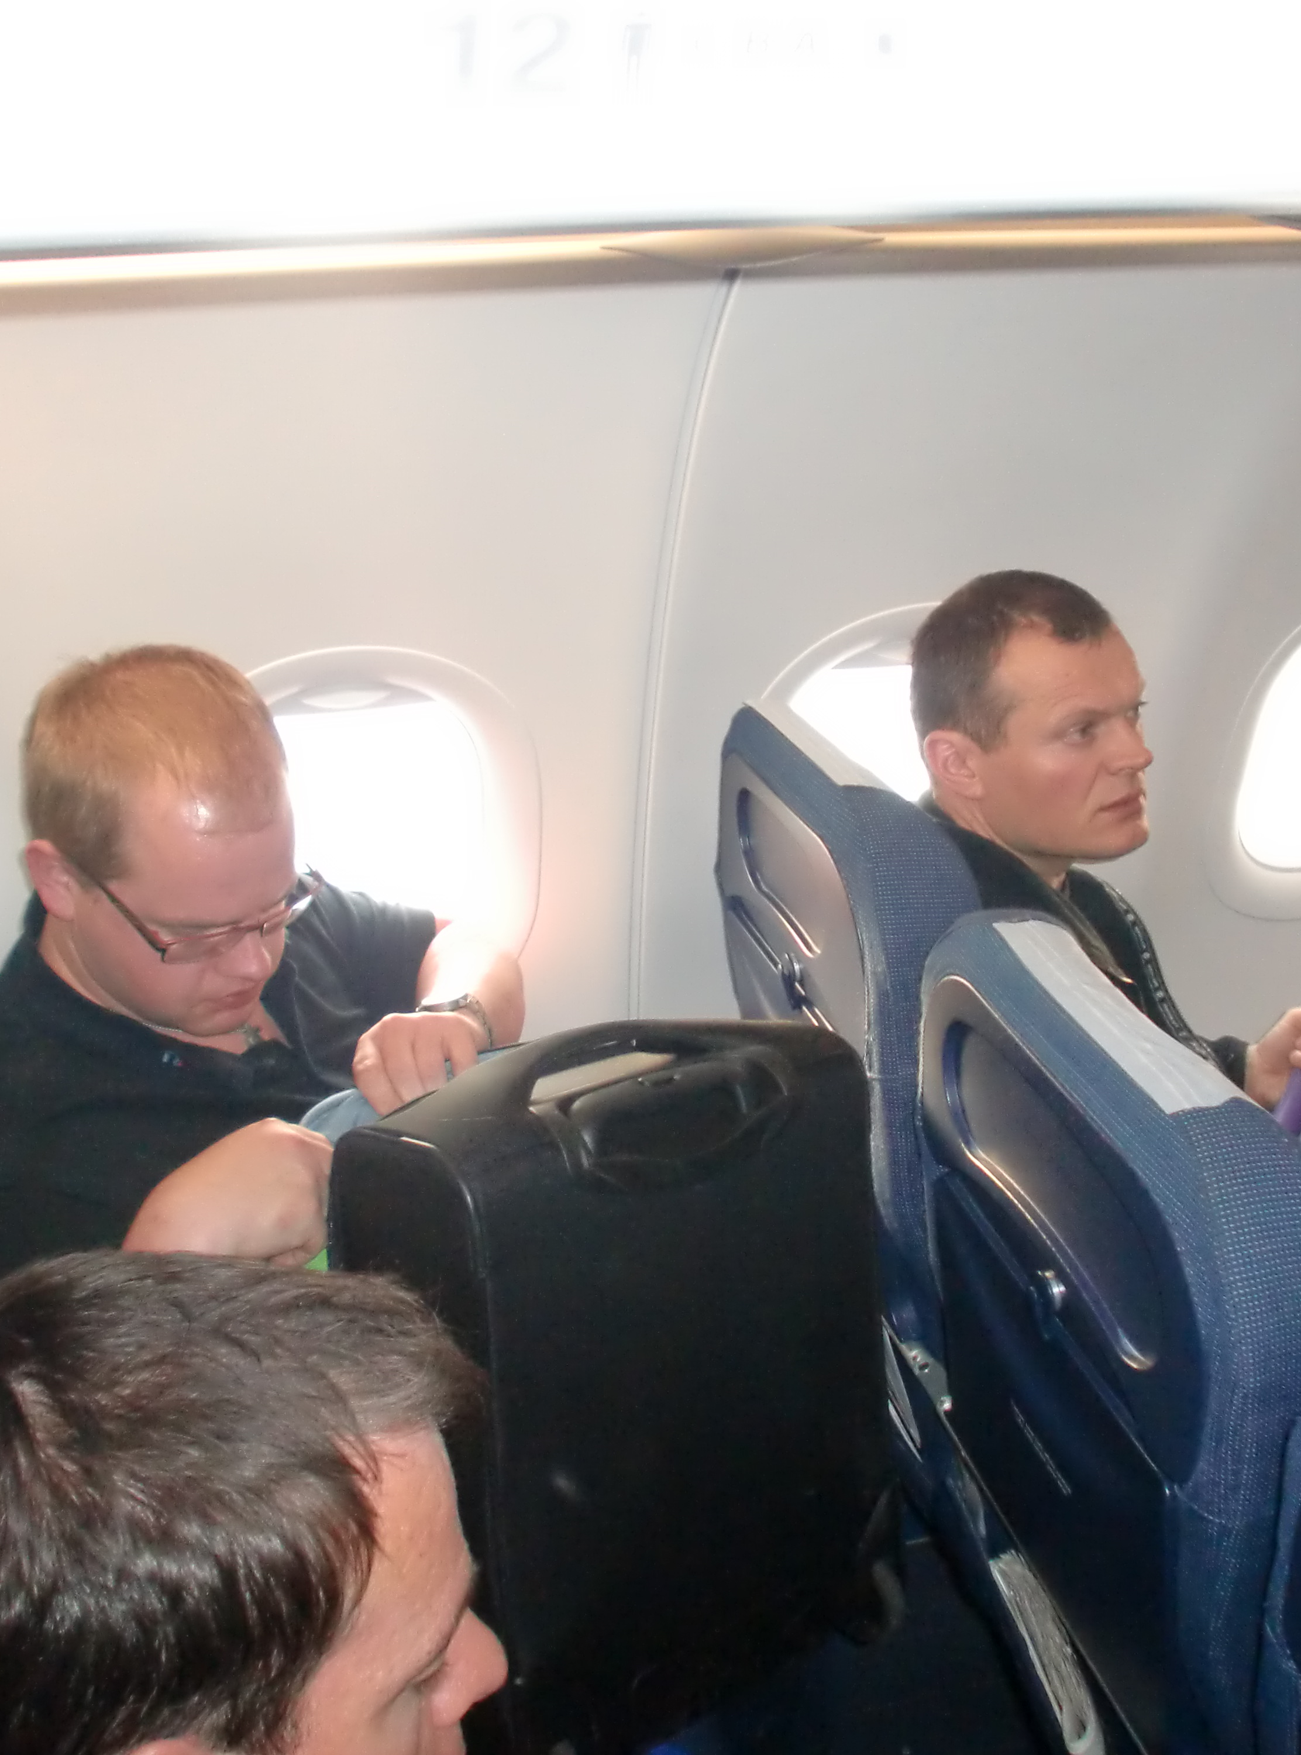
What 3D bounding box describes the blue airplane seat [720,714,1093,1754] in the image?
[{"bbox_3d":[0.414,0.398,1.723,0.660,1.170,0.490,-6,24,-11],"label":"blue airplane seat"}]

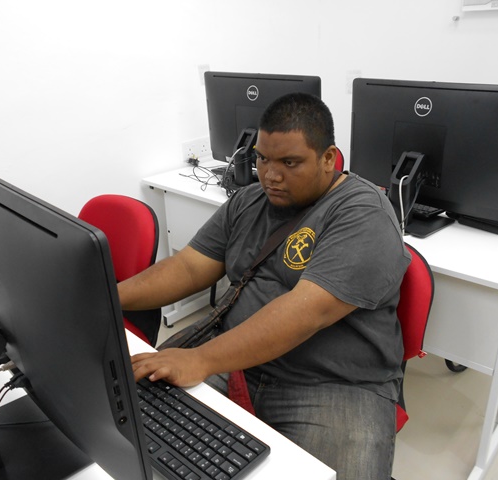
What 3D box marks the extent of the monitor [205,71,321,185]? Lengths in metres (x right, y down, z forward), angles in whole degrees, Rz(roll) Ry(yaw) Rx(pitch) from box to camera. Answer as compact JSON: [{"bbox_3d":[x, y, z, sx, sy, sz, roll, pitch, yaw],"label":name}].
[{"bbox_3d":[0.001,-0.417,1.900,0.570,0.430,0.200,17,31,38],"label":"monitor"}]

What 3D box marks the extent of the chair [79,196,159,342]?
[{"bbox_3d":[-0.556,0.342,1.547,0.540,0.860,0.560,15,30,35],"label":"chair"}]

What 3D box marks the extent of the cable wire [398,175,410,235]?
[{"bbox_3d":[0.465,-0.103,1.442,0.030,0.178,0.035,19,32,40],"label":"cable wire"}]

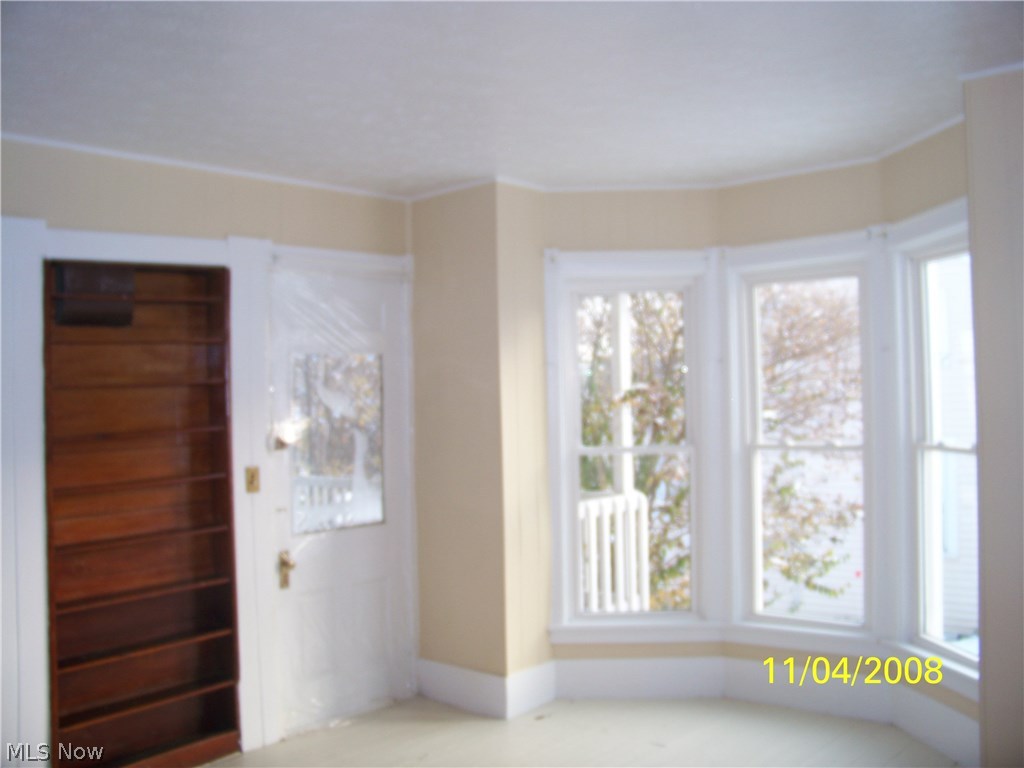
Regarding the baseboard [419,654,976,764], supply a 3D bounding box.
[{"bbox_3d":[0.816,1.486,4.609,2.695,0.200,0.930,-2,-1,38],"label":"baseboard"}]

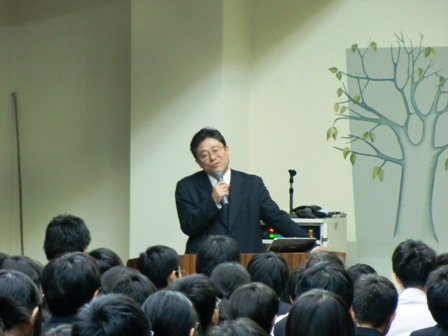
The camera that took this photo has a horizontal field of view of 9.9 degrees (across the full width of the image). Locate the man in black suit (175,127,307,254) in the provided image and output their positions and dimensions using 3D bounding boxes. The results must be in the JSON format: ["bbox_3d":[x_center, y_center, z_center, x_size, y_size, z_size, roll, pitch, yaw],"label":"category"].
[{"bbox_3d":[0.125,0.620,13.500,0.760,1.670,0.420,0,0,-2],"label":"man in black suit"}]

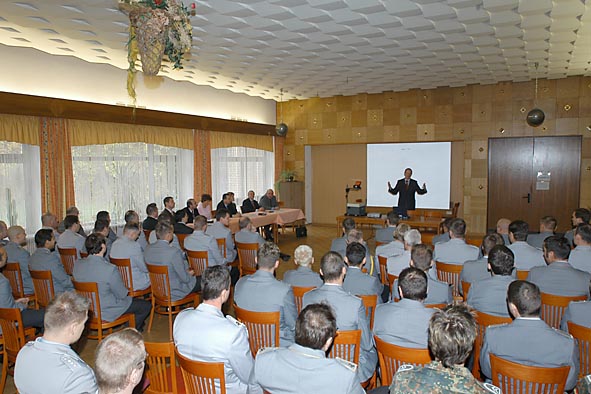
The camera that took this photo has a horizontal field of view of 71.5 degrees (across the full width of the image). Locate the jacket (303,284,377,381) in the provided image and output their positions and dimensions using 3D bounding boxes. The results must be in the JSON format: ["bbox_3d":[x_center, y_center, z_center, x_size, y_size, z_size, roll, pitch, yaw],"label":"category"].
[{"bbox_3d":[0.315,0.951,2.994,0.520,0.680,0.400,1,5,12],"label":"jacket"}]

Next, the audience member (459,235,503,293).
[{"bbox_3d":[1.996,1.018,4.123,0.530,1.350,0.800,3,6,31],"label":"audience member"}]

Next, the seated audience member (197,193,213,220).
[{"bbox_3d":[-1.763,0.607,8.988,0.800,1.280,0.540,-1,5,-1],"label":"seated audience member"}]

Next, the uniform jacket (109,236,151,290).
[{"bbox_3d":[-2.026,0.812,5.069,0.500,0.680,0.420,2,6,29],"label":"uniform jacket"}]

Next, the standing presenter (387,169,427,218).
[{"bbox_3d":[2.581,0.245,9.496,0.880,1.800,0.420,2,6,22],"label":"standing presenter"}]

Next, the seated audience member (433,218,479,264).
[{"bbox_3d":[1.905,0.907,4.899,0.530,1.320,0.740,2,5,20],"label":"seated audience member"}]

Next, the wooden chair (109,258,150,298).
[{"bbox_3d":[-1.928,1.147,5.003,0.440,0.880,0.520,3,5,37],"label":"wooden chair"}]

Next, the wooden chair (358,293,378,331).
[{"bbox_3d":[0.556,1.235,3.812,0.450,0.870,0.500,1,5,14],"label":"wooden chair"}]

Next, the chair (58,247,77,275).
[{"bbox_3d":[-3.098,1.116,5.955,0.450,0.870,0.500,2,6,29],"label":"chair"}]

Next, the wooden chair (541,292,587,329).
[{"bbox_3d":[2.415,1.253,3.801,0.450,0.870,0.500,2,6,24],"label":"wooden chair"}]

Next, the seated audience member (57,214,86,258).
[{"bbox_3d":[-2.974,0.897,6.008,0.530,1.330,0.800,3,6,31],"label":"seated audience member"}]

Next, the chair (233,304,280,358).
[{"bbox_3d":[-0.230,1.309,3.548,0.450,0.870,0.500,2,6,27],"label":"chair"}]

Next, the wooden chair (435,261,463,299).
[{"bbox_3d":[1.871,1.142,4.794,0.450,0.870,0.500,2,5,22],"label":"wooden chair"}]

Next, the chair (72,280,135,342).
[{"bbox_3d":[-1.919,1.213,4.211,0.450,0.870,0.500,3,6,30],"label":"chair"}]

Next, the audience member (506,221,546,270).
[{"bbox_3d":[2.592,0.932,4.626,0.540,1.350,0.800,2,6,27],"label":"audience member"}]

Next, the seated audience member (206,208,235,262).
[{"bbox_3d":[-0.955,0.818,6.461,0.520,1.300,0.820,3,6,41],"label":"seated audience member"}]

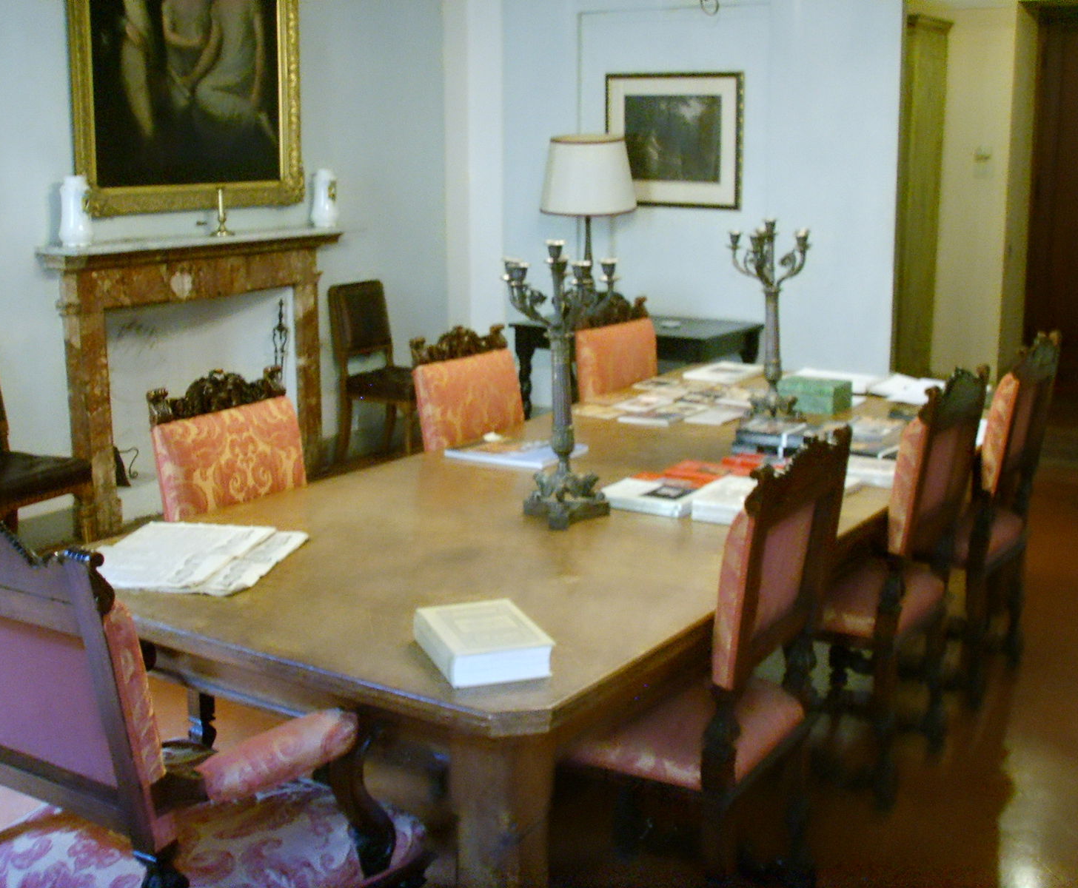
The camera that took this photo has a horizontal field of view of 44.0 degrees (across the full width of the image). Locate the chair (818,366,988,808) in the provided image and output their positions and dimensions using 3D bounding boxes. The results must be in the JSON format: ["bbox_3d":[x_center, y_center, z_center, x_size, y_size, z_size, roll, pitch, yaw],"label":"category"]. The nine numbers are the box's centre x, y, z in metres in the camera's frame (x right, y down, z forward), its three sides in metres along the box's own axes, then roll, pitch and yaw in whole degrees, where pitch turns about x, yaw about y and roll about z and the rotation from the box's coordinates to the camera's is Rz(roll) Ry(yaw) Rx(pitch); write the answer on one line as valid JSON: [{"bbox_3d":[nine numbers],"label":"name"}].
[{"bbox_3d":[0.818,0.333,3.530,0.533,1.099,0.476,8,15,33],"label":"chair"}]

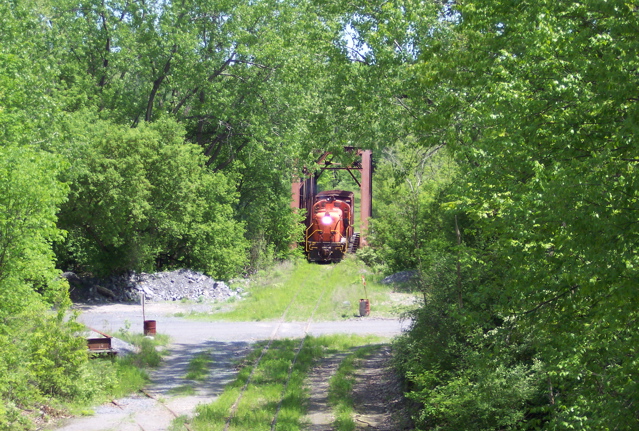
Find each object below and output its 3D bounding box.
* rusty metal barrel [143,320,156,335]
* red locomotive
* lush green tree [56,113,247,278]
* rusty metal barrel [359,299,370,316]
[{"bbox_3d":[-8.069,5.457,89.000,0.580,0.840,0.580,0,3,2],"label":"rusty metal barrel"},{"bbox_3d":[0.880,0.870,146.800,3.100,4.400,17.000,0,3,2],"label":"red locomotive"},{"bbox_3d":[-10.725,-1.085,119.000,12.200,11.000,10.500,0,3,2],"label":"lush green tree"},{"bbox_3d":[2.410,4.904,98.500,0.580,0.880,0.580,0,3,2],"label":"rusty metal barrel"}]

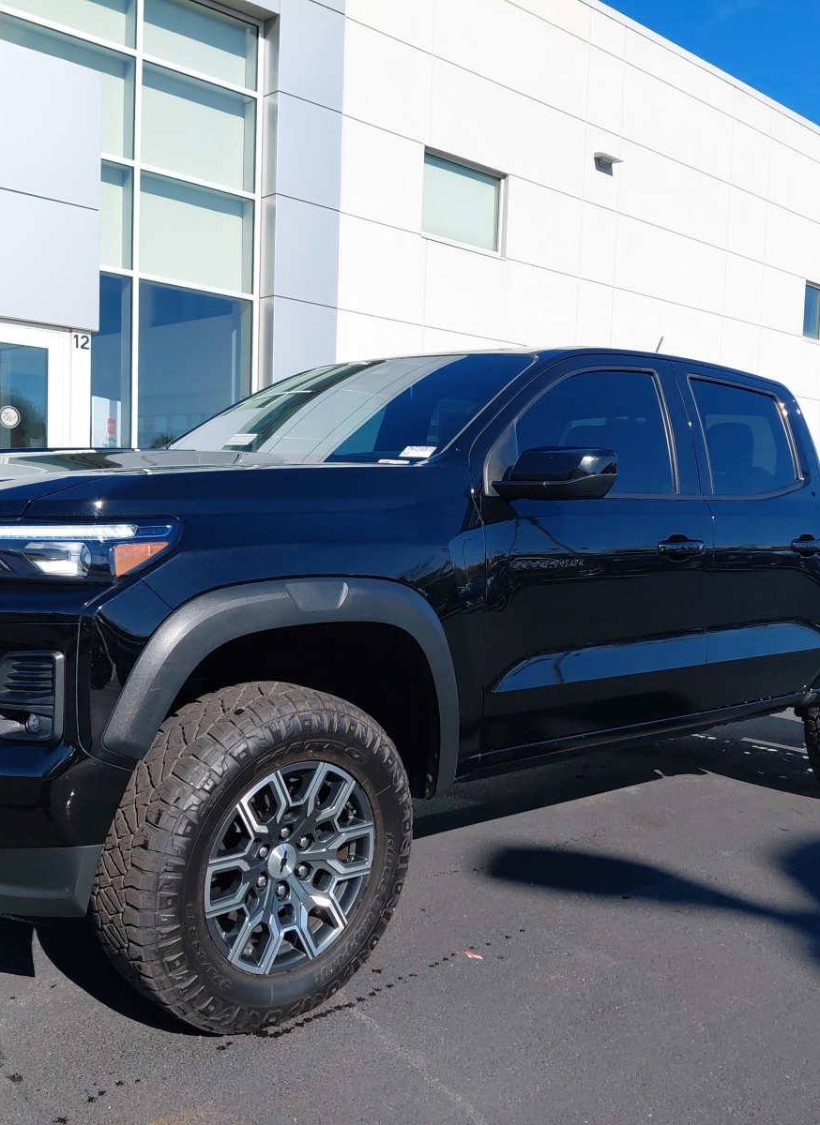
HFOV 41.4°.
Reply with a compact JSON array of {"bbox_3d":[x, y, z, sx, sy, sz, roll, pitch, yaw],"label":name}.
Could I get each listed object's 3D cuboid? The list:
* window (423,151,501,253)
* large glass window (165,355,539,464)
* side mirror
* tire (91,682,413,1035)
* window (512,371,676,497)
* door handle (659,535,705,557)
[{"bbox_3d":[0.822,-5.185,15.671,1.700,1.200,0.120,-1,4,-44],"label":"window"},{"bbox_3d":[-0.271,-0.525,3.686,1.400,0.130,0.780,7,38,47],"label":"large glass window"},{"bbox_3d":[0.411,-0.255,3.042,0.210,0.170,0.260,-1,5,-43],"label":"side mirror"},{"bbox_3d":[-0.357,0.705,2.637,0.800,0.800,0.280,-1,5,-44],"label":"tire"},{"bbox_3d":[0.574,-0.440,3.430,0.900,0.450,0.070,-1,-16,-43],"label":"window"},{"bbox_3d":[0.901,-0.053,3.598,0.250,0.068,0.055,-1,5,-43],"label":"door handle"}]

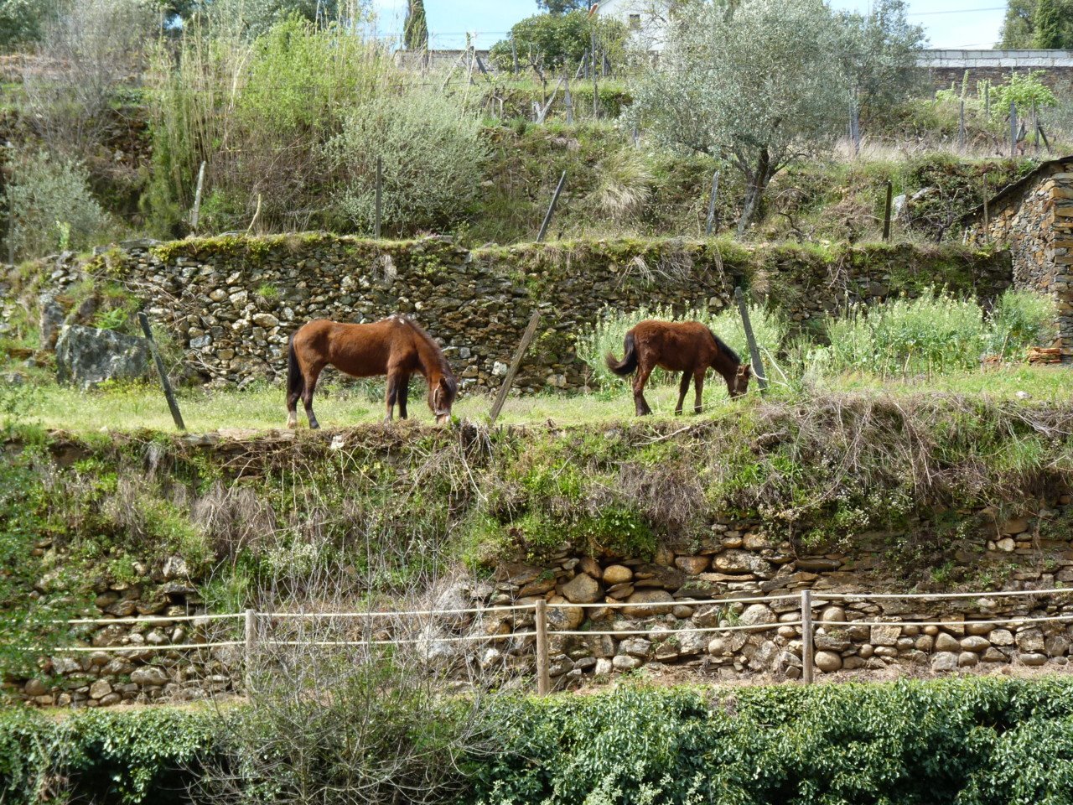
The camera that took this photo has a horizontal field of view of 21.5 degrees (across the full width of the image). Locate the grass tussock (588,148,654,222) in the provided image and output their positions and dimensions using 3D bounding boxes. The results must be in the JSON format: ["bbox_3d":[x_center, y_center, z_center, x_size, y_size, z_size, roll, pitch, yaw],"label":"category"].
[{"bbox_3d":[1.389,-3.586,46.500,1.100,1.200,1.000,0,2,0],"label":"grass tussock"}]

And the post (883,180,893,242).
[{"bbox_3d":[5.161,-2.812,41.500,0.085,0.930,0.085,4,5,0],"label":"post"}]

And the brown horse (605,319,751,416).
[{"bbox_3d":[1.854,-0.454,36.800,1.860,1.230,0.430,-1,5,-10],"label":"brown horse"}]

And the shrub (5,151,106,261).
[{"bbox_3d":[-7.073,-2.892,41.500,1.530,1.570,1.400,0,5,0],"label":"shrub"}]

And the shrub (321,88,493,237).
[{"bbox_3d":[-1.951,-3.606,42.500,2.430,2.150,2.100,0,5,0],"label":"shrub"}]

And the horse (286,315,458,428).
[{"bbox_3d":[-2.102,-0.391,36.000,2.130,1.390,0.520,-1,5,-8],"label":"horse"}]

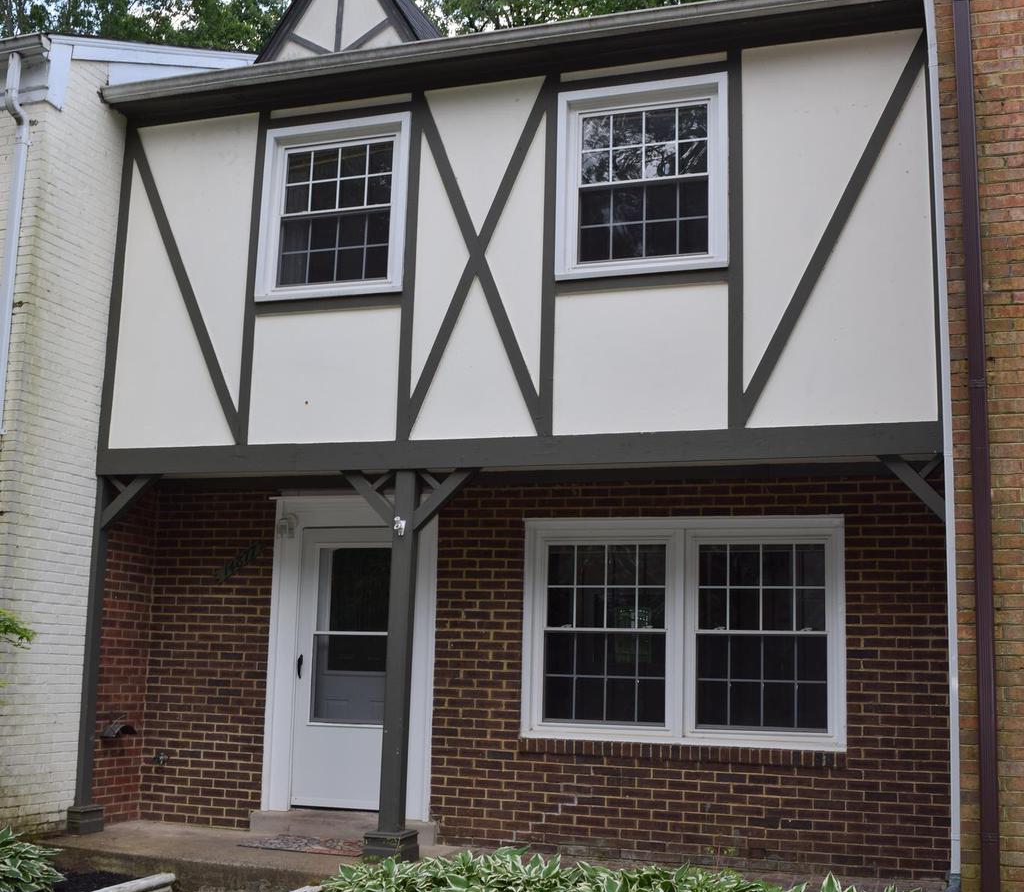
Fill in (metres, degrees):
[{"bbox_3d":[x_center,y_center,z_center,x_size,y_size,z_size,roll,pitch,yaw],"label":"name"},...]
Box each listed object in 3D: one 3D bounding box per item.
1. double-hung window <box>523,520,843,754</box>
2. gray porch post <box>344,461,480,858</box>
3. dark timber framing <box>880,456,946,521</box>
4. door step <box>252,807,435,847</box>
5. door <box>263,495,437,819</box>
[{"bbox_3d":[1.090,1.212,8.703,2.161,1.485,0.111,-2,-9,19],"label":"double-hung window"},{"bbox_3d":[-0.694,1.388,8.540,0.975,2.505,0.263,-2,-9,19],"label":"gray porch post"},{"bbox_3d":[2.316,0.249,7.648,0.389,0.404,0.101,-2,-9,19],"label":"dark timber framing"},{"bbox_3d":[-1.183,2.679,9.308,1.449,0.146,0.222,-2,-9,19],"label":"door step"},{"bbox_3d":[-1.148,1.483,9.473,1.293,2.268,0.141,-2,-9,19],"label":"door"}]

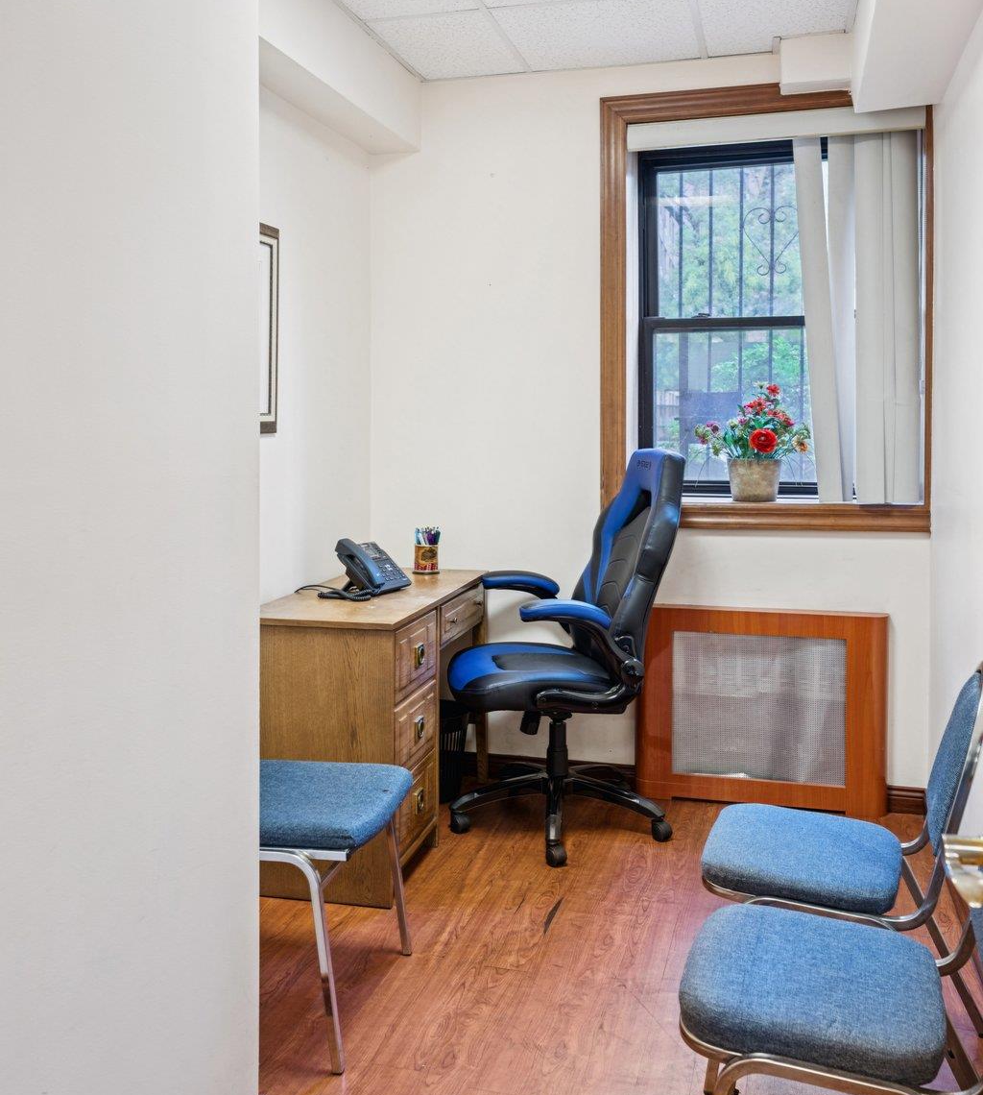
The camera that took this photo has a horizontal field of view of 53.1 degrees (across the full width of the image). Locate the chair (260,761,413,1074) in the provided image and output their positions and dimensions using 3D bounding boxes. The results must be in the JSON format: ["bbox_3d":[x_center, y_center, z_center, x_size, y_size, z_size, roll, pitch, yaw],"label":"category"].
[{"bbox_3d":[-0.501,0.558,2.138,0.580,0.870,0.470,1,6,11],"label":"chair"}]

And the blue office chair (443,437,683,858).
[{"bbox_3d":[0.217,0.293,3.123,0.730,1.200,0.660,-1,6,-10],"label":"blue office chair"}]

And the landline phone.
[{"bbox_3d":[-0.388,0.061,3.084,0.175,0.150,0.230,2,6,23],"label":"landline phone"}]

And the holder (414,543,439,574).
[{"bbox_3d":[-0.235,0.041,3.538,0.085,0.100,0.085,0,6,0],"label":"holder"}]

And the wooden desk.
[{"bbox_3d":[-0.354,0.515,3.118,0.450,0.760,1.070,1,6,13],"label":"wooden desk"}]

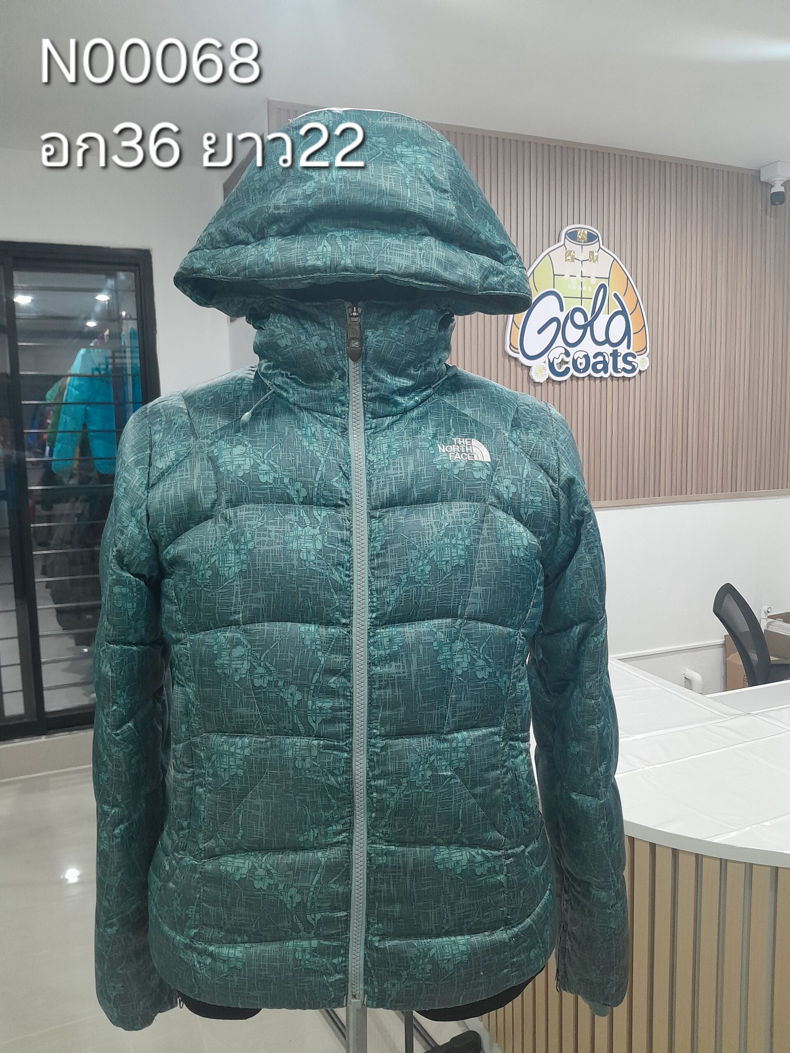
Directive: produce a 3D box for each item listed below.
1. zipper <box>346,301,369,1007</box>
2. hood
[{"bbox_3d":[-0.031,0.107,0.667,0.019,0.595,0.035,0,3,-5],"label":"zipper"},{"bbox_3d":[-0.040,-0.293,0.752,0.325,0.240,0.260,-2,7,-4],"label":"hood"}]

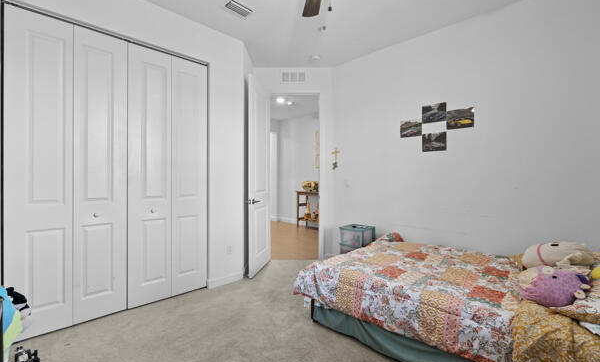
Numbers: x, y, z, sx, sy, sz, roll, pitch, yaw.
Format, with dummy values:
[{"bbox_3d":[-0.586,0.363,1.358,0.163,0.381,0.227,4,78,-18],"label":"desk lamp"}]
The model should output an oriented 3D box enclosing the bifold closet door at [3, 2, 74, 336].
[{"bbox_3d":[-1.983,-0.049,2.041,0.378,2.432,0.035,0,0,-44],"label":"bifold closet door"}]

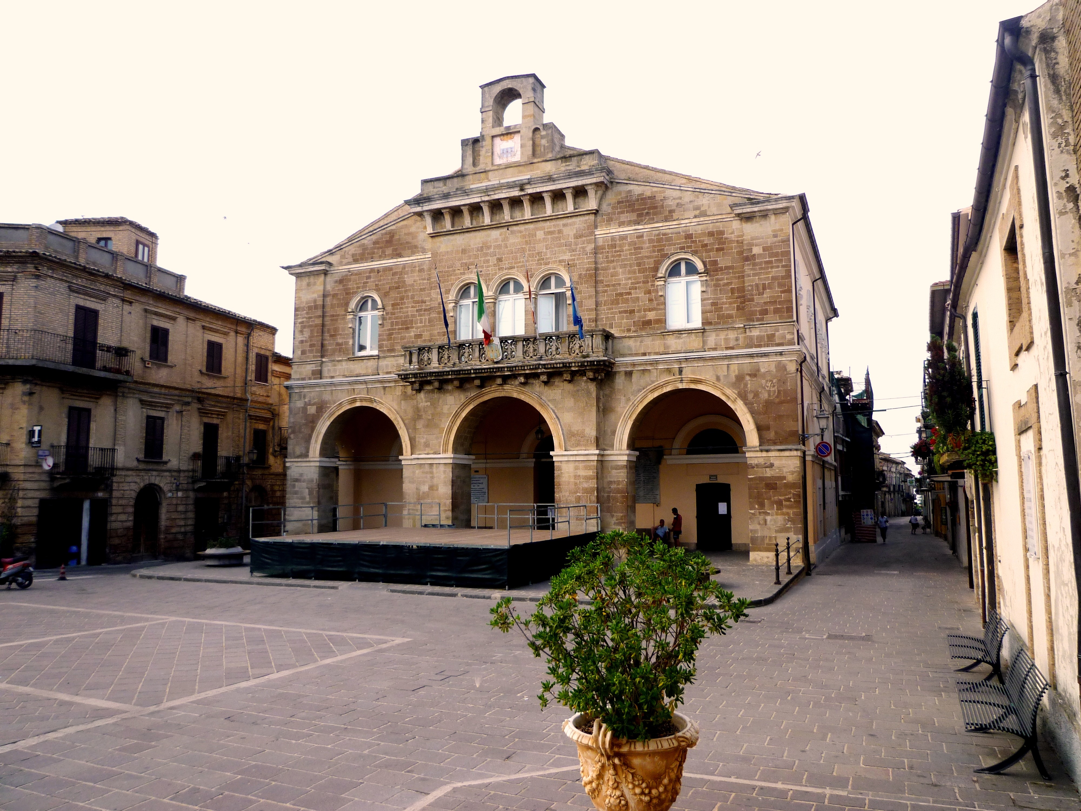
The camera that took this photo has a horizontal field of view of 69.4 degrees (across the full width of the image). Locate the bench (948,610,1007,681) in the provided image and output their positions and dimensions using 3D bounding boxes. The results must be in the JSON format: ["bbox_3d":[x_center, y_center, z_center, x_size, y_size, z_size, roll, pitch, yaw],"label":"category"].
[{"bbox_3d":[5.854,3.268,10.448,0.669,0.845,1.804,-3,-7,25],"label":"bench"}]

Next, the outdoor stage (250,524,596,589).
[{"bbox_3d":[-3.684,5.168,27.433,9.469,1.225,7.728,-3,-7,23],"label":"outdoor stage"}]

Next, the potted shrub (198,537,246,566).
[{"bbox_3d":[-11.652,5.358,28.849,1.963,0.937,1.963,2,-6,-22],"label":"potted shrub"}]

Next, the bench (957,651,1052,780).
[{"bbox_3d":[4.564,2.987,7.736,0.689,0.845,1.843,-3,-7,25],"label":"bench"}]

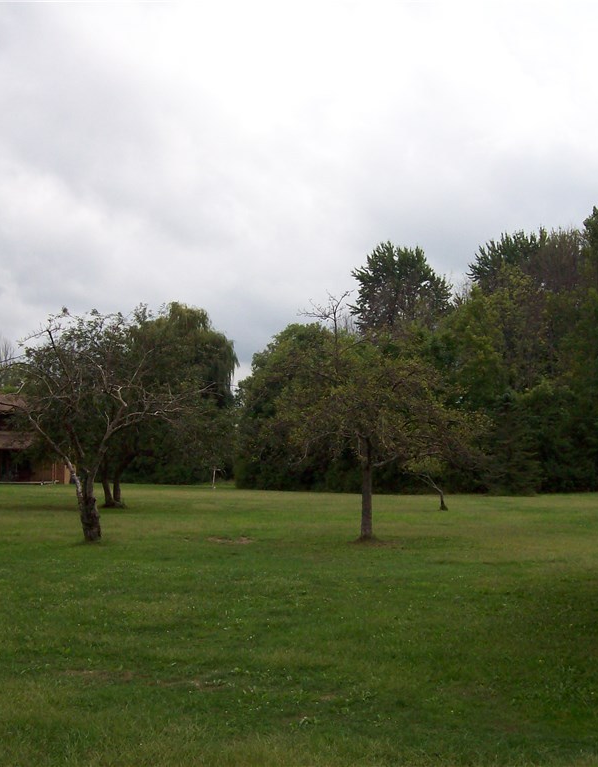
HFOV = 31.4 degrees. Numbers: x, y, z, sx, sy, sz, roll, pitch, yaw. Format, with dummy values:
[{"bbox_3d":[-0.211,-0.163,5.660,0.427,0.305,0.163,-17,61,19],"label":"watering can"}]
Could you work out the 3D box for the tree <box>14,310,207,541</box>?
[{"bbox_3d":[-3.666,0.827,20.700,3.770,4.490,3.600,1,-4,0],"label":"tree"}]

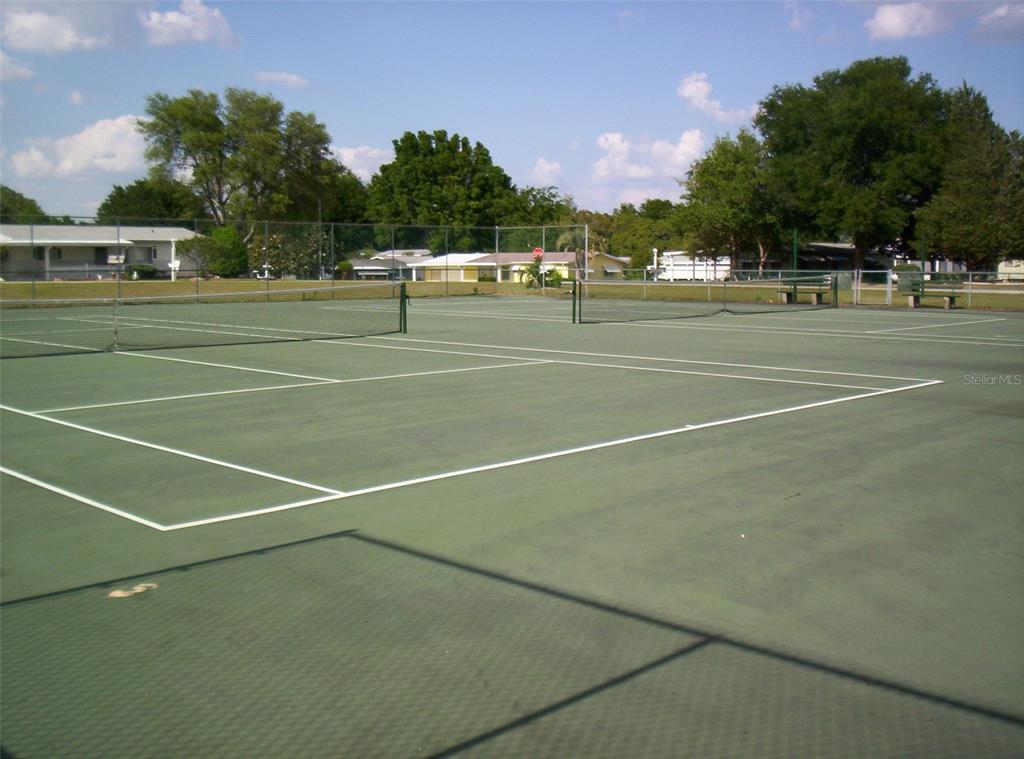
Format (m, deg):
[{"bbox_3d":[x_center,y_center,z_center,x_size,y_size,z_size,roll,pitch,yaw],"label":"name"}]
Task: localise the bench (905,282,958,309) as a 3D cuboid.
[{"bbox_3d":[13.563,-2.721,35.100,1.820,0.870,0.640,6,9,44],"label":"bench"}]

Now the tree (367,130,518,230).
[{"bbox_3d":[-7.203,-18.188,113.821,15.552,14.932,14.000,0,6,-4],"label":"tree"}]

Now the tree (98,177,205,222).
[{"bbox_3d":[-32.413,-13.699,98.484,9.891,8.801,9.000,-2,7,-18],"label":"tree"}]

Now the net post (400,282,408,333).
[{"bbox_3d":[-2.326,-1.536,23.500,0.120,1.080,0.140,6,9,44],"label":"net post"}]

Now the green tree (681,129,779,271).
[{"bbox_3d":[15.439,-12.281,77.580,6.782,10.543,6.800,1,6,11],"label":"green tree"}]

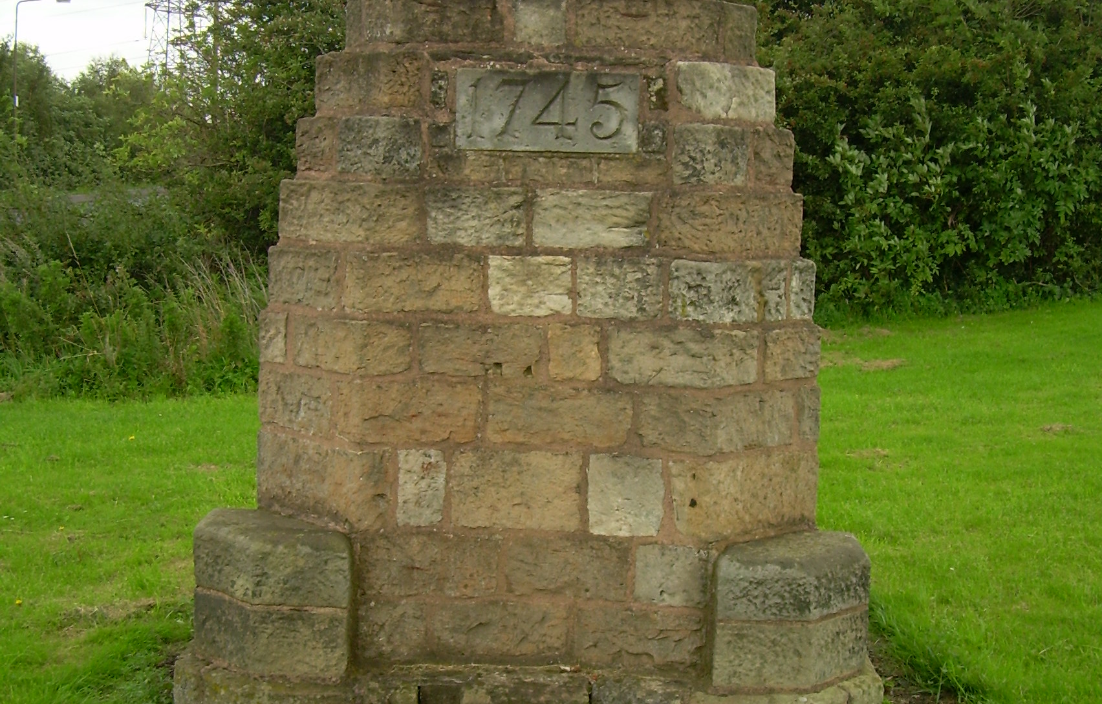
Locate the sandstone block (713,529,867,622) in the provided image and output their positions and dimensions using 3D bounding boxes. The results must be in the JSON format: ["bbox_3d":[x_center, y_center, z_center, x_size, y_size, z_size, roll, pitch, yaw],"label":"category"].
[{"bbox_3d":[0.658,0.607,4.458,0.446,0.189,0.380,2,4,1],"label":"sandstone block"}]

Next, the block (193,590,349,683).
[{"bbox_3d":[-0.728,0.720,4.213,0.429,0.194,0.250,2,6,0],"label":"block"}]

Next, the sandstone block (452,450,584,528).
[{"bbox_3d":[-0.098,0.379,4.596,0.368,0.220,0.200,2,4,0],"label":"sandstone block"}]

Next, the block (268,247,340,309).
[{"bbox_3d":[-0.623,-0.207,4.558,0.180,0.168,0.336,-3,6,-44],"label":"block"}]

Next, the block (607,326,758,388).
[{"bbox_3d":[0.376,0.009,4.590,0.435,0.166,0.240,2,4,0],"label":"block"}]

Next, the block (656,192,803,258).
[{"bbox_3d":[0.469,-0.339,4.280,0.395,0.165,0.220,2,6,0],"label":"block"}]

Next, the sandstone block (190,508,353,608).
[{"bbox_3d":[-0.774,0.577,4.612,0.473,0.189,0.440,2,4,0],"label":"sandstone block"}]

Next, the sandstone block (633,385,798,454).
[{"bbox_3d":[0.478,0.192,4.626,0.471,0.176,0.300,2,4,0],"label":"sandstone block"}]

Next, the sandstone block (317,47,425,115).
[{"bbox_3d":[-0.524,-0.773,4.702,0.345,0.171,0.260,2,4,0],"label":"sandstone block"}]

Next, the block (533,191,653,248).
[{"bbox_3d":[0.106,-0.350,4.245,0.303,0.142,0.150,2,6,0],"label":"block"}]

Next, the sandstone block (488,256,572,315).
[{"bbox_3d":[-0.055,-0.179,4.237,0.219,0.151,0.150,2,6,0],"label":"sandstone block"}]

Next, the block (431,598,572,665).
[{"bbox_3d":[-0.129,0.724,4.292,0.369,0.171,0.150,2,6,0],"label":"block"}]

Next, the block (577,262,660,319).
[{"bbox_3d":[0.185,-0.175,4.416,0.228,0.154,0.180,2,4,1],"label":"block"}]

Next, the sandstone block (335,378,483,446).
[{"bbox_3d":[-0.397,0.158,4.580,0.397,0.172,0.200,2,5,0],"label":"sandstone block"}]

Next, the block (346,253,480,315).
[{"bbox_3d":[-0.380,-0.199,4.570,0.377,0.158,0.200,2,5,0],"label":"block"}]

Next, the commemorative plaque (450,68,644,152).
[{"bbox_3d":[-0.009,-0.676,4.544,0.509,0.224,0.090,2,5,0],"label":"commemorative plaque"}]

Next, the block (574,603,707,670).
[{"bbox_3d":[0.249,0.792,4.632,0.359,0.184,0.200,2,5,0],"label":"block"}]

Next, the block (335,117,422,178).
[{"bbox_3d":[-0.459,-0.559,4.428,0.222,0.162,0.190,2,4,1],"label":"block"}]

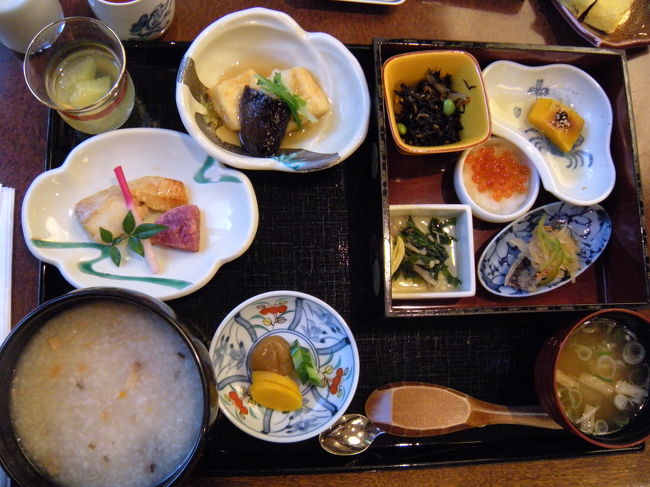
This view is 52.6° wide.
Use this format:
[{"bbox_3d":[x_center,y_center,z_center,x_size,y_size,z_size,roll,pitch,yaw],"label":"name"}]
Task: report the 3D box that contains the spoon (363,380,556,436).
[{"bbox_3d":[0.121,0.140,0.535,0.183,0.026,0.042,7,80,-6],"label":"spoon"}]

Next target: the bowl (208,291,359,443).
[{"bbox_3d":[-0.032,0.096,0.521,0.116,0.031,0.116,1,80,-7],"label":"bowl"}]

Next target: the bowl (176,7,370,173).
[{"bbox_3d":[-0.041,-0.116,0.543,0.153,0.056,0.135,11,79,-5],"label":"bowl"}]

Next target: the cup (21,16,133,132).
[{"bbox_3d":[-0.188,-0.126,0.518,0.073,0.074,0.073,0,80,-7],"label":"cup"}]

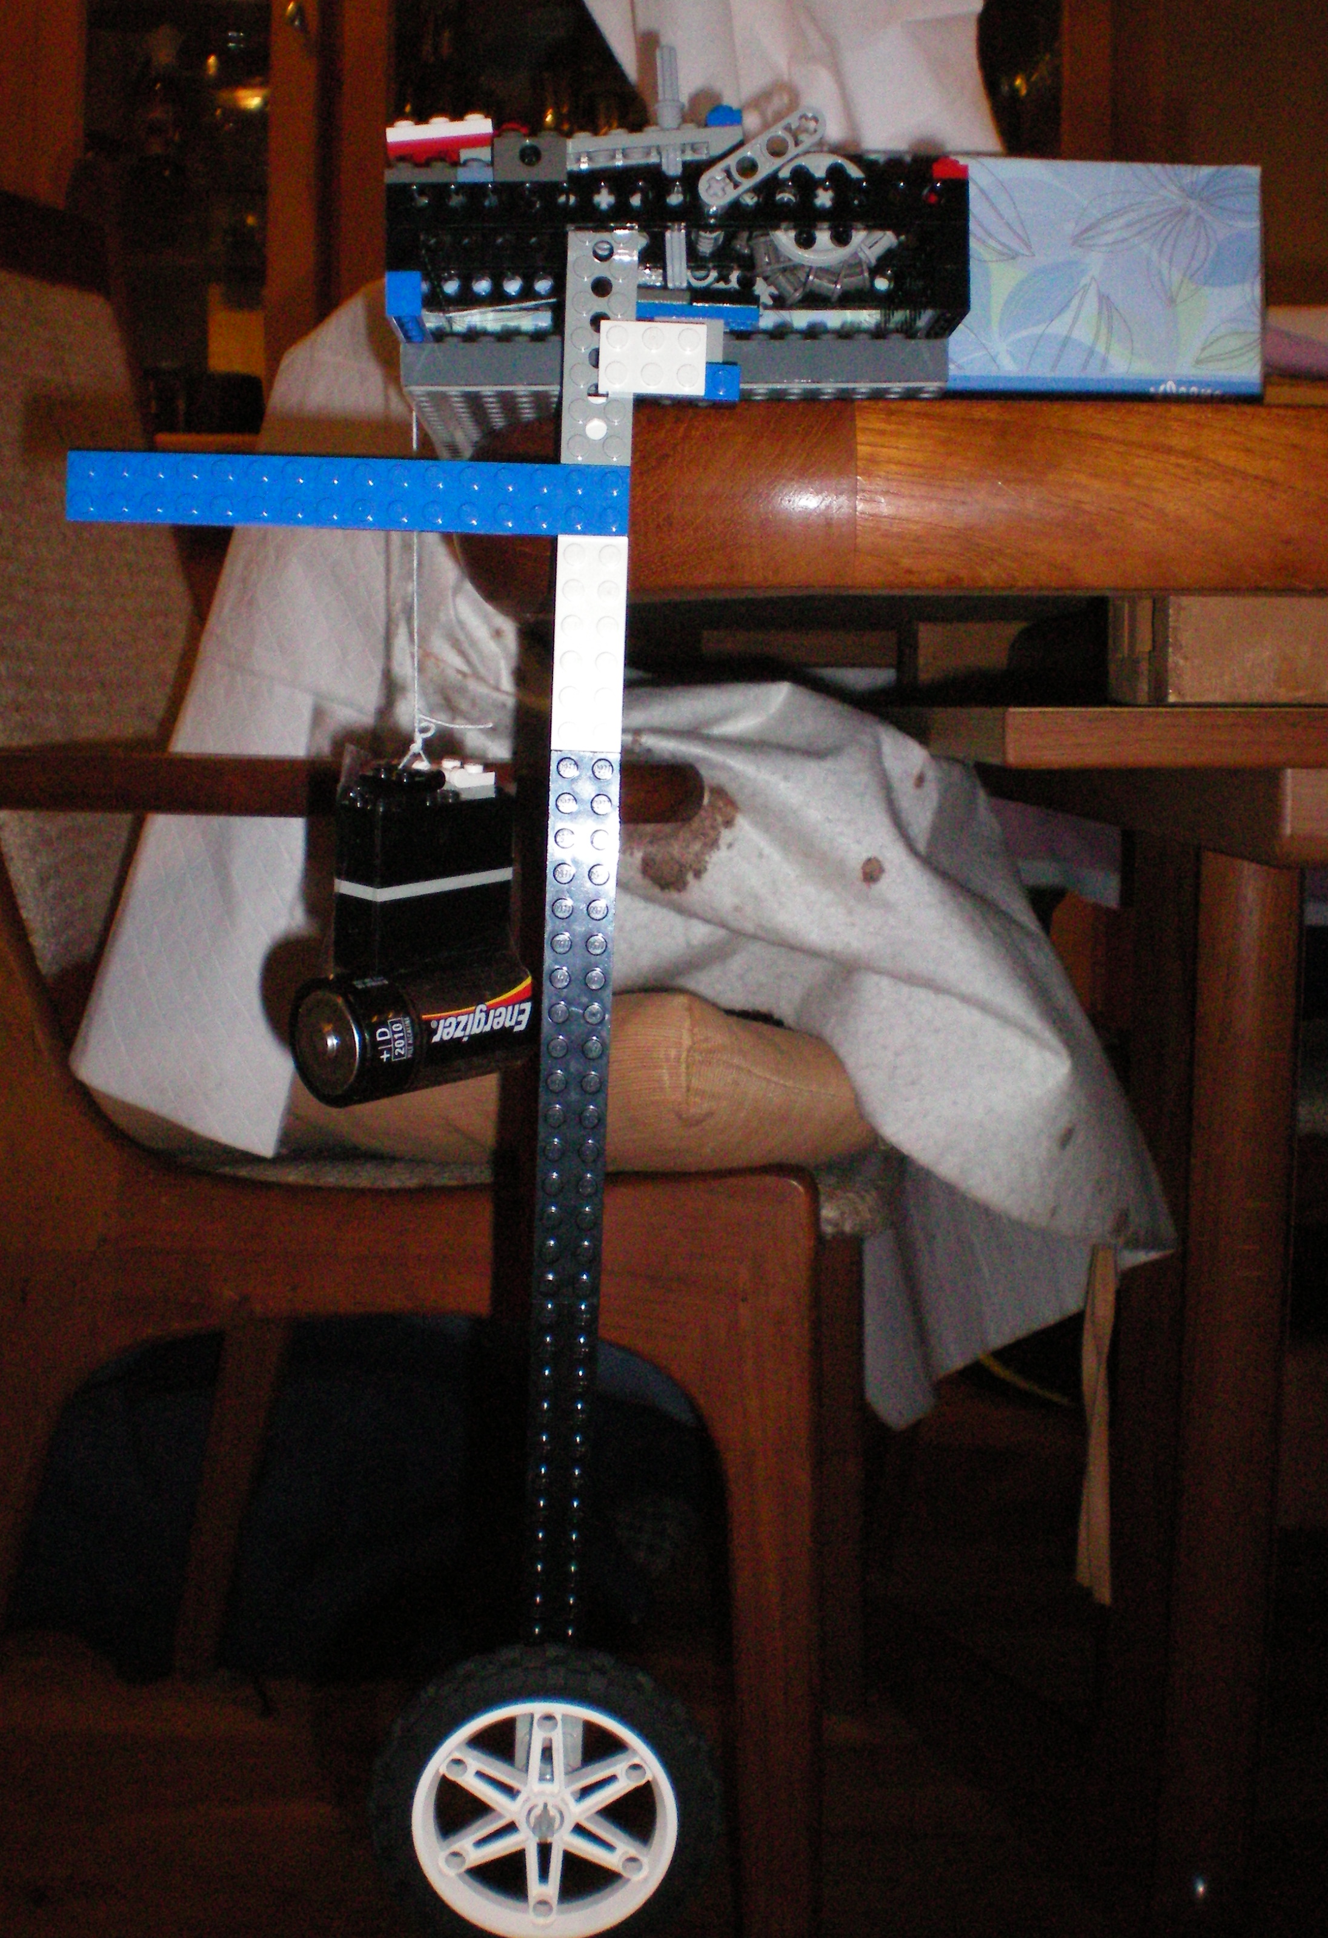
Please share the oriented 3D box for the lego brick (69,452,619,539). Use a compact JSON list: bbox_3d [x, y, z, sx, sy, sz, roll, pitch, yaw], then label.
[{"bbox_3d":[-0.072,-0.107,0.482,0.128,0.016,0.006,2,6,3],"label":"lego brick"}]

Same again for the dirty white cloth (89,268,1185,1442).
[{"bbox_3d":[-0.020,-0.059,1.160,0.560,0.570,0.360,0,6,0],"label":"dirty white cloth"}]

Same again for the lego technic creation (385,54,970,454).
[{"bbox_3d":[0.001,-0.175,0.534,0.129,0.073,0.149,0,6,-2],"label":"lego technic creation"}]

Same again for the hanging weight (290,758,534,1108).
[{"bbox_3d":[-0.062,-0.009,0.552,0.034,0.083,0.060,13,16,39],"label":"hanging weight"}]

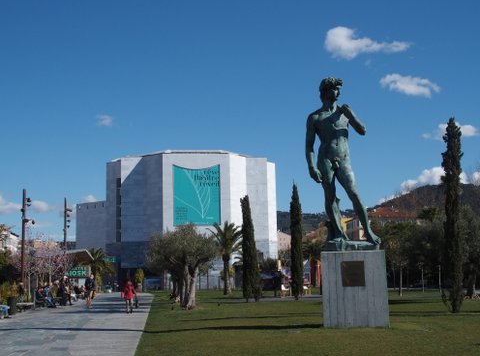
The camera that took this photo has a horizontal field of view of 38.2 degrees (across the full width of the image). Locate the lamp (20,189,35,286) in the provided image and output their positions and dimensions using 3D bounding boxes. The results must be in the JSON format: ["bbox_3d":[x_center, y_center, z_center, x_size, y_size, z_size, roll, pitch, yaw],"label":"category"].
[{"bbox_3d":[-13.288,4.338,43.580,0.850,7.366,0.550,0,-9,-7],"label":"lamp"}]

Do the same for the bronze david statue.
[{"bbox_3d":[3.067,-0.429,21.031,2.106,5.363,1.500,-3,-9,13],"label":"bronze david statue"}]

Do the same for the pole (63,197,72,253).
[{"bbox_3d":[-14.538,5.906,58.665,0.750,8.579,0.500,0,-9,-7],"label":"pole"}]

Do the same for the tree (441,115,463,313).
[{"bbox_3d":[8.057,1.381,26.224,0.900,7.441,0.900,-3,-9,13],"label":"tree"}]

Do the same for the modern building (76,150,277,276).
[{"bbox_3d":[-13.954,9.920,142.881,37.002,24.636,34.000,0,-9,-10],"label":"modern building"}]

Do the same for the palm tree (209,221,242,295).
[{"bbox_3d":[-1.124,7.140,62.496,3.400,6.633,3.400,-1,-9,0],"label":"palm tree"}]

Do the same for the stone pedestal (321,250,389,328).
[{"bbox_3d":[3.450,3.262,20.403,1.819,2.140,1.750,-3,-9,13],"label":"stone pedestal"}]

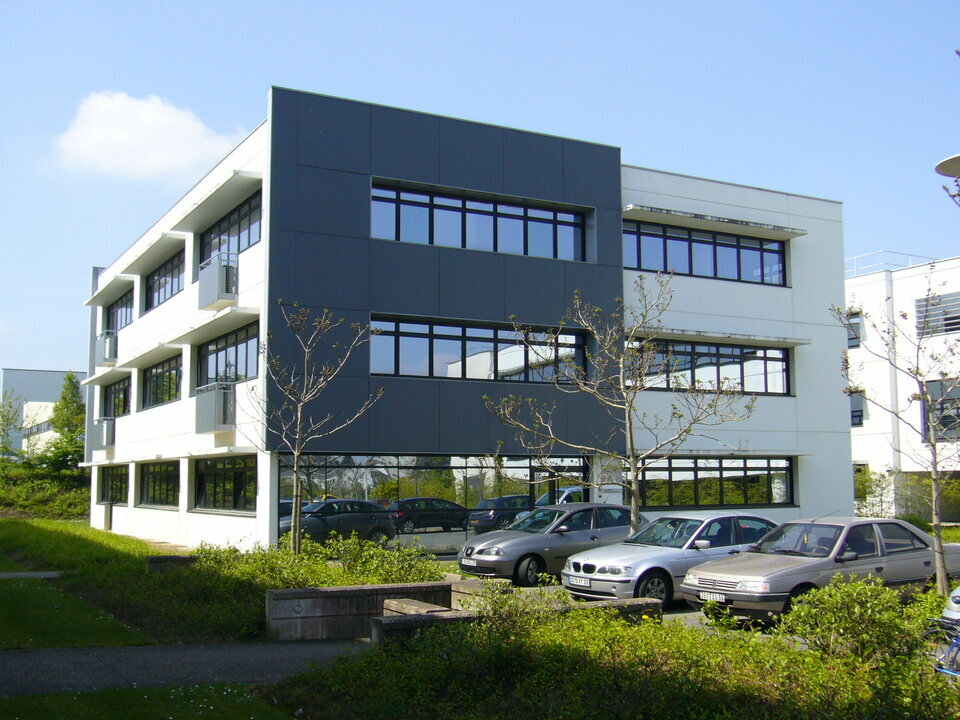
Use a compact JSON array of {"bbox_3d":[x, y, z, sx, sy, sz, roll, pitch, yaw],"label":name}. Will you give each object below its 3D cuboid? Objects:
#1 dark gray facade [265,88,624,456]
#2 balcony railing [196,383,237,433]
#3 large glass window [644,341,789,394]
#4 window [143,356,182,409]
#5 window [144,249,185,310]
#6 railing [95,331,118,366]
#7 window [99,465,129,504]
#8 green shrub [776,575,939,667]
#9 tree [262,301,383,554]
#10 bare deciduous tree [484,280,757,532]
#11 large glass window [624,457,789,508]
[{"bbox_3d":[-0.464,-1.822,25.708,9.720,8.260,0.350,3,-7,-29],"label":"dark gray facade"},{"bbox_3d":[-6.652,1.256,26.584,0.500,1.170,1.860,3,-7,-29],"label":"balcony railing"},{"bbox_3d":[6.527,0.189,29.863,6.180,1.440,0.200,3,-7,-29],"label":"large glass window"},{"bbox_3d":[-10.095,0.718,33.819,0.200,1.430,6.000,3,-7,-29],"label":"window"},{"bbox_3d":[-10.113,-2.527,34.176,0.200,1.380,6.000,3,-7,-29],"label":"window"},{"bbox_3d":[-15.046,-0.413,42.459,0.500,1.250,1.950,3,-7,-29],"label":"railing"},{"bbox_3d":[-13.590,4.680,39.648,0.200,1.430,6.000,3,-7,-29],"label":"window"},{"bbox_3d":[4.084,2.799,11.402,1.600,0.950,1.350,0,-6,0],"label":"green shrub"},{"bbox_3d":[-3.225,1.588,21.097,2.700,5.400,2.600,0,-6,0],"label":"tree"},{"bbox_3d":[2.575,1.289,18.941,4.800,5.640,4.400,0,-6,0],"label":"bare deciduous tree"},{"bbox_3d":[6.501,3.441,29.480,6.280,1.450,0.200,3,-7,-29],"label":"large glass window"}]

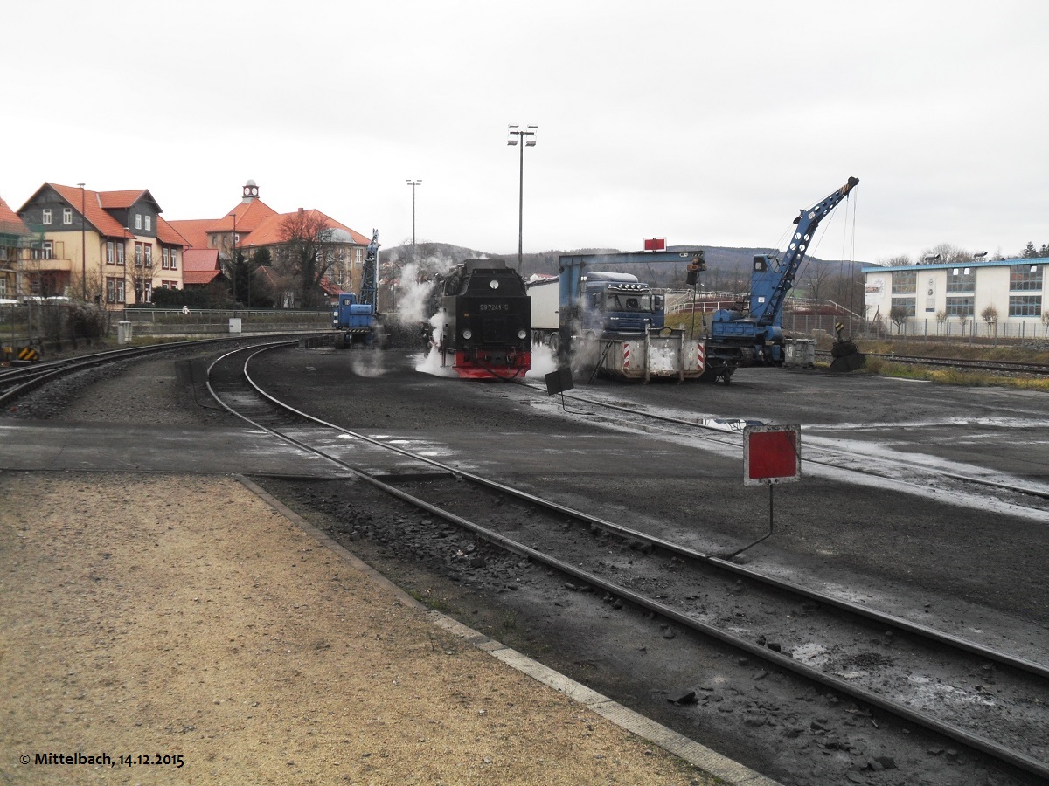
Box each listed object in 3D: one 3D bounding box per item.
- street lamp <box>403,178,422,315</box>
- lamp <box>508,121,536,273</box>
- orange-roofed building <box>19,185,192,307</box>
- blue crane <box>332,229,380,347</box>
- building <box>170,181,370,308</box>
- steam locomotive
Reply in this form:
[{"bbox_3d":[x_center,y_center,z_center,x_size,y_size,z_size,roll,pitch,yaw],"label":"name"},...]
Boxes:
[{"bbox_3d":[-9.071,-11.346,86.379,1.400,12.160,0.700,0,4,-6],"label":"street lamp"},{"bbox_3d":[-0.129,-7.510,51.572,1.450,11.040,0.700,-1,5,-17],"label":"lamp"},{"bbox_3d":[-43.600,-14.723,110.087,10.000,12.600,16.600,1,5,10],"label":"orange-roofed building"},{"bbox_3d":[-9.391,-5.982,59.214,2.500,6.700,6.500,0,4,-3],"label":"blue crane"},{"bbox_3d":[-50.800,-26.968,194.891,47.000,24.300,19.500,3,6,38],"label":"building"},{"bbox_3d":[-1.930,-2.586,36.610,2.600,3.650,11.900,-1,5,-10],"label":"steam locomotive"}]

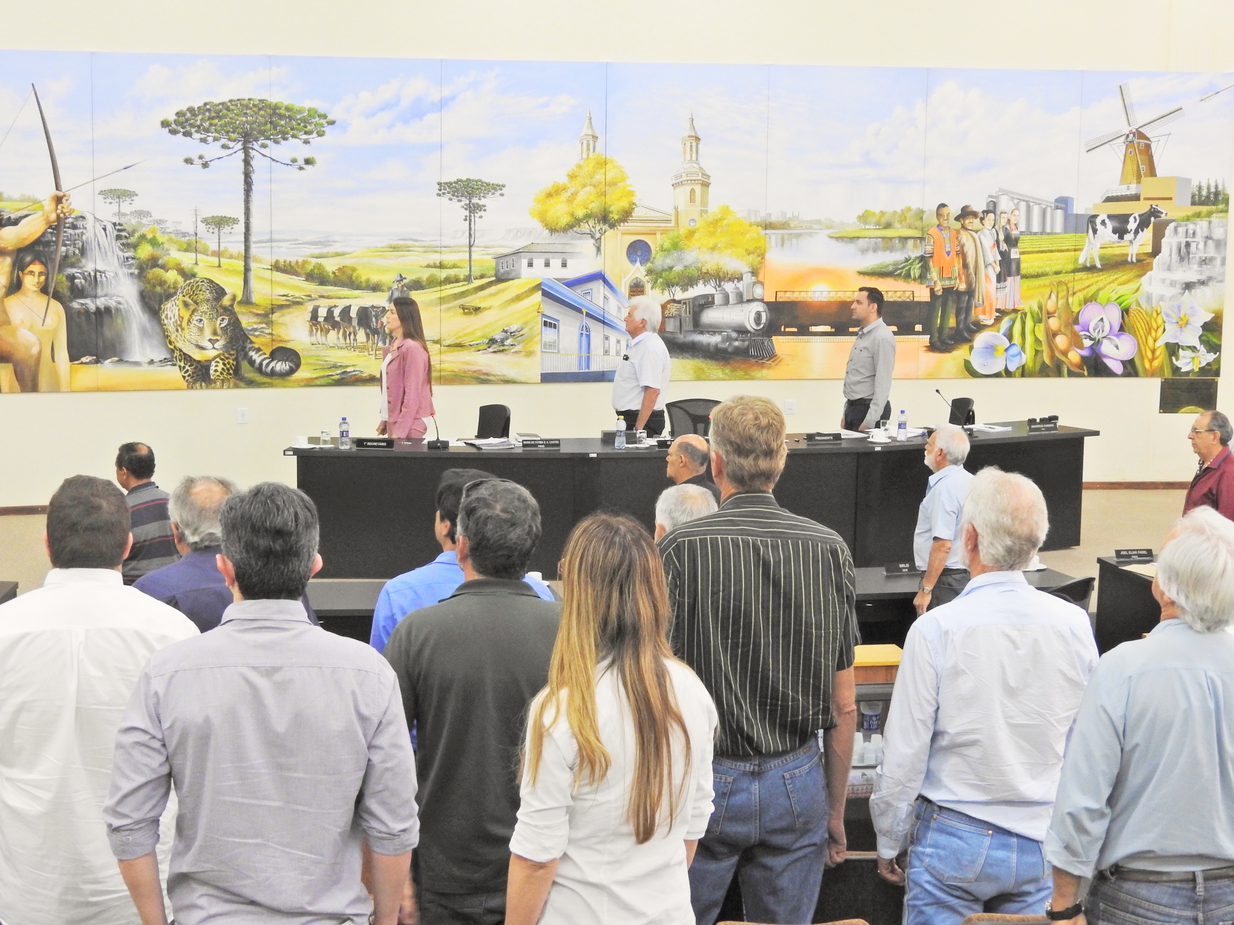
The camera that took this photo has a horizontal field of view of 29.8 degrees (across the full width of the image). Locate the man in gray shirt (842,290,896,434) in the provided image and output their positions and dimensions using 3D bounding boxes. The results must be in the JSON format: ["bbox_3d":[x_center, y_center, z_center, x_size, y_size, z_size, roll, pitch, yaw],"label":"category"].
[{"bbox_3d":[1.740,-0.353,16.083,0.350,1.733,0.500,-1,10,-13],"label":"man in gray shirt"}]

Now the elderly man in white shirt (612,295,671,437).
[{"bbox_3d":[0.170,-0.277,15.623,0.360,1.686,0.500,-1,10,-10],"label":"elderly man in white shirt"}]

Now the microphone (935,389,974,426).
[{"bbox_3d":[2.296,-0.346,15.656,0.150,0.280,0.260,-5,11,-33],"label":"microphone"}]

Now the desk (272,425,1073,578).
[{"bbox_3d":[0.585,0.242,15.254,5.500,0.800,0.900,-1,10,-14],"label":"desk"}]

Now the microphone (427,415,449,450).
[{"bbox_3d":[-1.142,-0.204,14.757,0.135,0.200,0.210,0,10,-6],"label":"microphone"}]

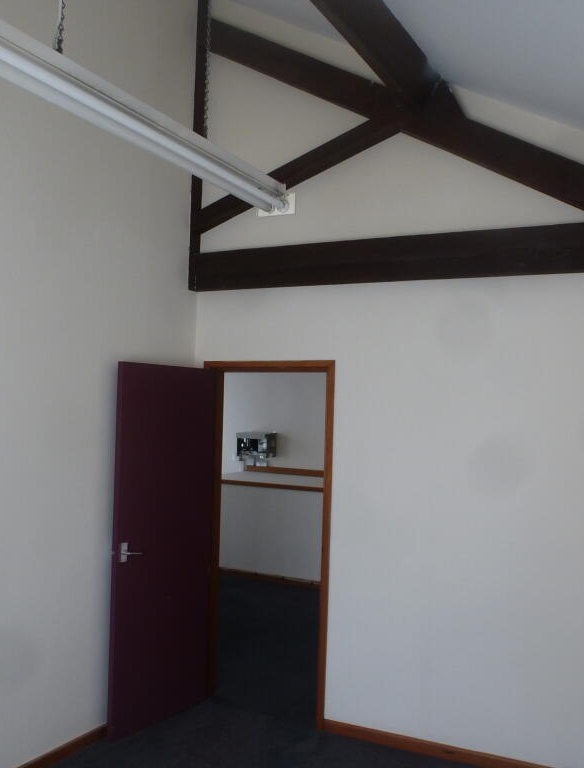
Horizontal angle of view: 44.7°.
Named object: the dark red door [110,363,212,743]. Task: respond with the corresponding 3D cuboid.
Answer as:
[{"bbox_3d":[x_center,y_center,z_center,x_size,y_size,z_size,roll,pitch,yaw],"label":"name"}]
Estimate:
[{"bbox_3d":[-0.720,0.886,4.017,0.045,1.981,0.742,0,-3,33],"label":"dark red door"}]

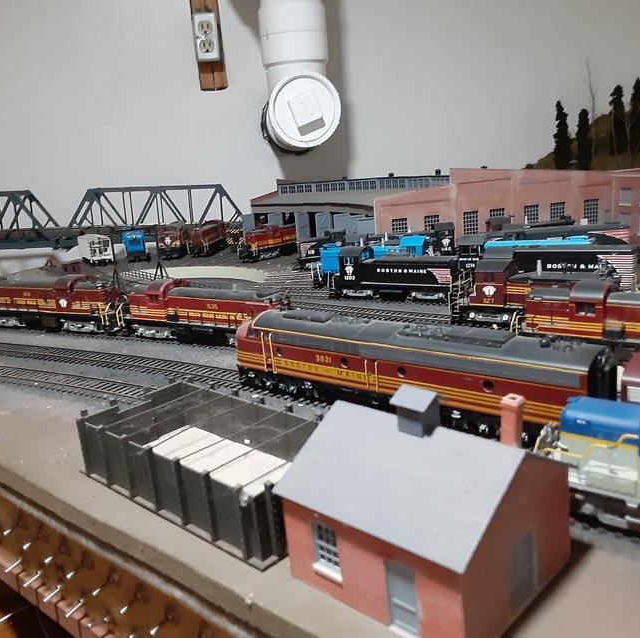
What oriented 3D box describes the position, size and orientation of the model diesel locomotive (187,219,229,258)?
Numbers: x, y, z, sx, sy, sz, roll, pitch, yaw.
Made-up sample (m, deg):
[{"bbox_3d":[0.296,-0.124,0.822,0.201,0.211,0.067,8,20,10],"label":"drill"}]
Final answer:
[{"bbox_3d":[-0.190,-0.148,1.188,0.036,0.052,0.190,-3,13,10],"label":"model diesel locomotive"}]

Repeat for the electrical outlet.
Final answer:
[{"bbox_3d":[-0.256,-0.632,1.490,0.055,0.103,0.028,-6,13,-4],"label":"electrical outlet"}]

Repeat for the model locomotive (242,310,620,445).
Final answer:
[{"bbox_3d":[0.035,0.023,0.363,0.246,0.052,0.036,7,17,41],"label":"model locomotive"}]

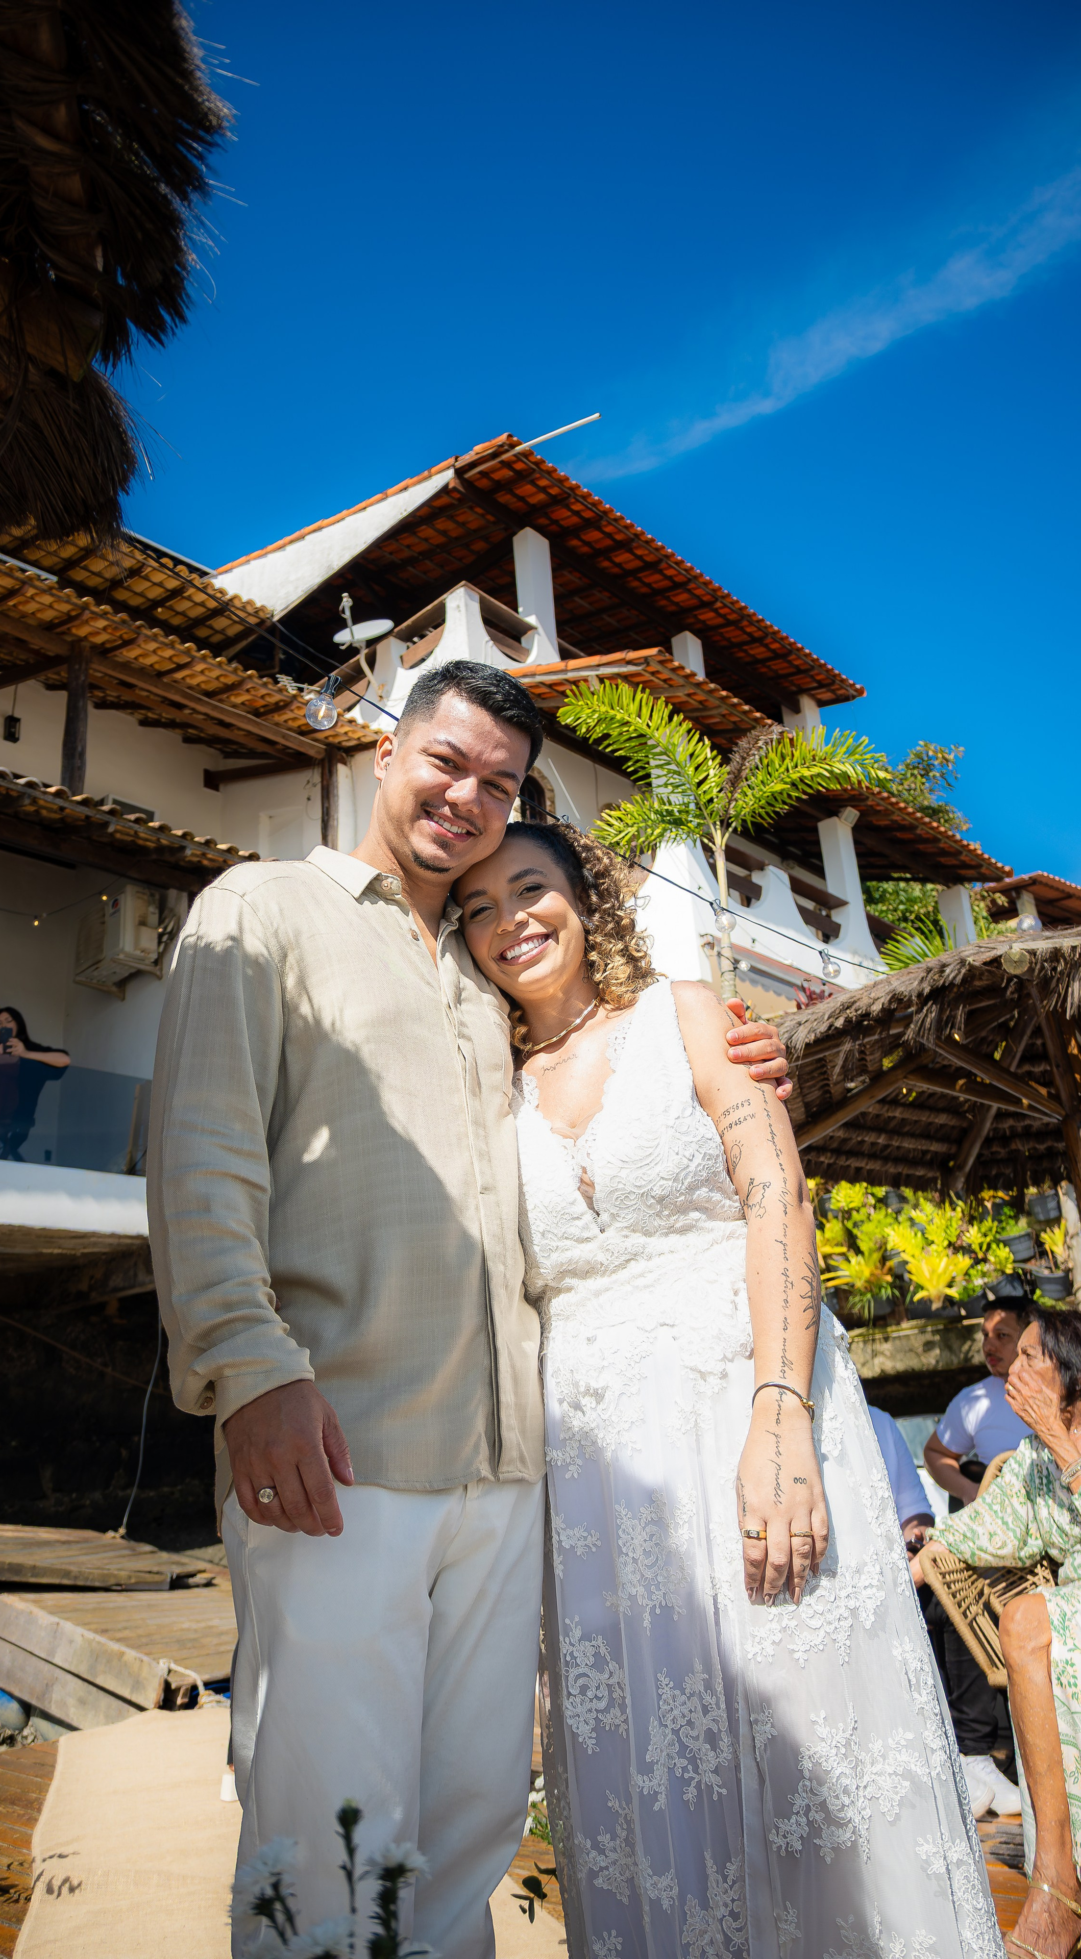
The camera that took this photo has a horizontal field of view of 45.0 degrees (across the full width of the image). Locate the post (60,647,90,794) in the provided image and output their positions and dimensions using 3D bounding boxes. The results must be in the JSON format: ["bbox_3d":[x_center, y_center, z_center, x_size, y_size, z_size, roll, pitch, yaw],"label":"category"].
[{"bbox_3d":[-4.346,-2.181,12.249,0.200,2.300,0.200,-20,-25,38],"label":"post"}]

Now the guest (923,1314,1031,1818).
[{"bbox_3d":[1.375,1.498,3.607,0.600,1.250,0.750,-10,-20,17],"label":"guest"}]

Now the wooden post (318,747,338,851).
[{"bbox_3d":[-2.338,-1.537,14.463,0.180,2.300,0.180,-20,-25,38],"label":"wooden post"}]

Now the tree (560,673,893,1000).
[{"bbox_3d":[1.073,0.181,6.590,1.700,3.700,1.600,-4,-19,0],"label":"tree"}]

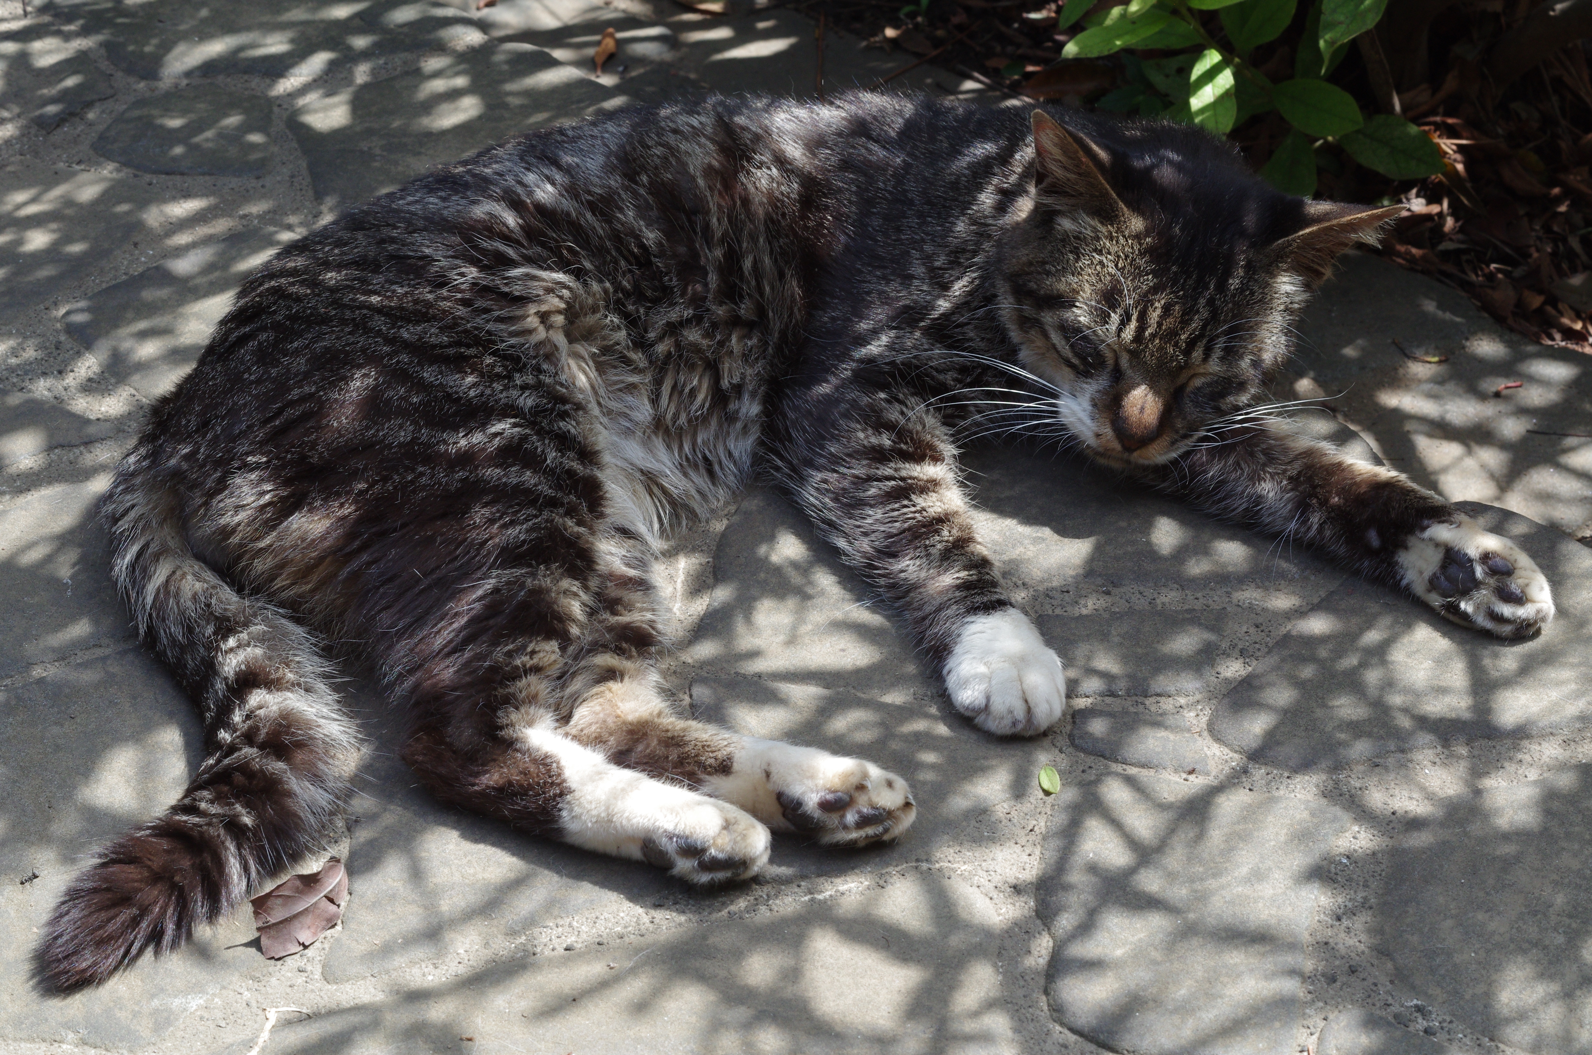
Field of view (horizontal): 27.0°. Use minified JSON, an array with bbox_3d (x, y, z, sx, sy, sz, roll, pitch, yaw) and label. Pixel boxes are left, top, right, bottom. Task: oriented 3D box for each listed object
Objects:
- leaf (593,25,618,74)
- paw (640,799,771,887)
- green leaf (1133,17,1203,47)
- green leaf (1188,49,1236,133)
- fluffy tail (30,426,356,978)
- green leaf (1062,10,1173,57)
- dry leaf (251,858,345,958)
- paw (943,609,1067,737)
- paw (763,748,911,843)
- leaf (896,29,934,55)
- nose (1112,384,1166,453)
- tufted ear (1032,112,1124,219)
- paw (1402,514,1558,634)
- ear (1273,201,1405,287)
[{"bbox_3d":[-0.084,-0.211,1.462,0.012,0.009,0.030,9,39,11],"label":"leaf"},{"bbox_3d":[-0.028,0.095,1.007,0.044,0.028,0.029,15,45,15],"label":"paw"},{"bbox_3d":[0.151,-0.201,1.344,0.035,0.012,0.020,-10,39,-13],"label":"green leaf"},{"bbox_3d":[0.167,-0.175,1.327,0.020,0.036,0.010,3,31,5],"label":"green leaf"},{"bbox_3d":[-0.189,0.057,1.079,0.100,0.055,0.220,0,38,0],"label":"fluffy tail"},{"bbox_3d":[0.116,-0.178,1.196,0.044,0.007,0.019,-18,63,-16],"label":"green leaf"},{"bbox_3d":[-0.150,0.115,0.999,0.037,0.011,0.030,-32,52,-29],"label":"dry leaf"},{"bbox_3d":[0.067,0.047,1.056,0.038,0.031,0.045,-9,44,-9],"label":"paw"},{"bbox_3d":[0.014,0.087,1.060,0.047,0.031,0.032,6,38,8],"label":"paw"},{"bbox_3d":[0.053,-0.214,1.465,0.018,0.010,0.015,-10,39,-13],"label":"leaf"},{"bbox_3d":[0.121,-0.038,1.167,0.018,0.018,0.015,15,33,0],"label":"nose"},{"bbox_3d":[0.100,-0.129,1.178,0.036,0.045,0.022,-2,34,41],"label":"tufted ear"},{"bbox_3d":[0.224,0.016,1.091,0.056,0.029,0.034,27,49,26],"label":"paw"},{"bbox_3d":[0.195,-0.102,1.192,0.045,0.036,0.022,-22,51,12],"label":"ear"}]

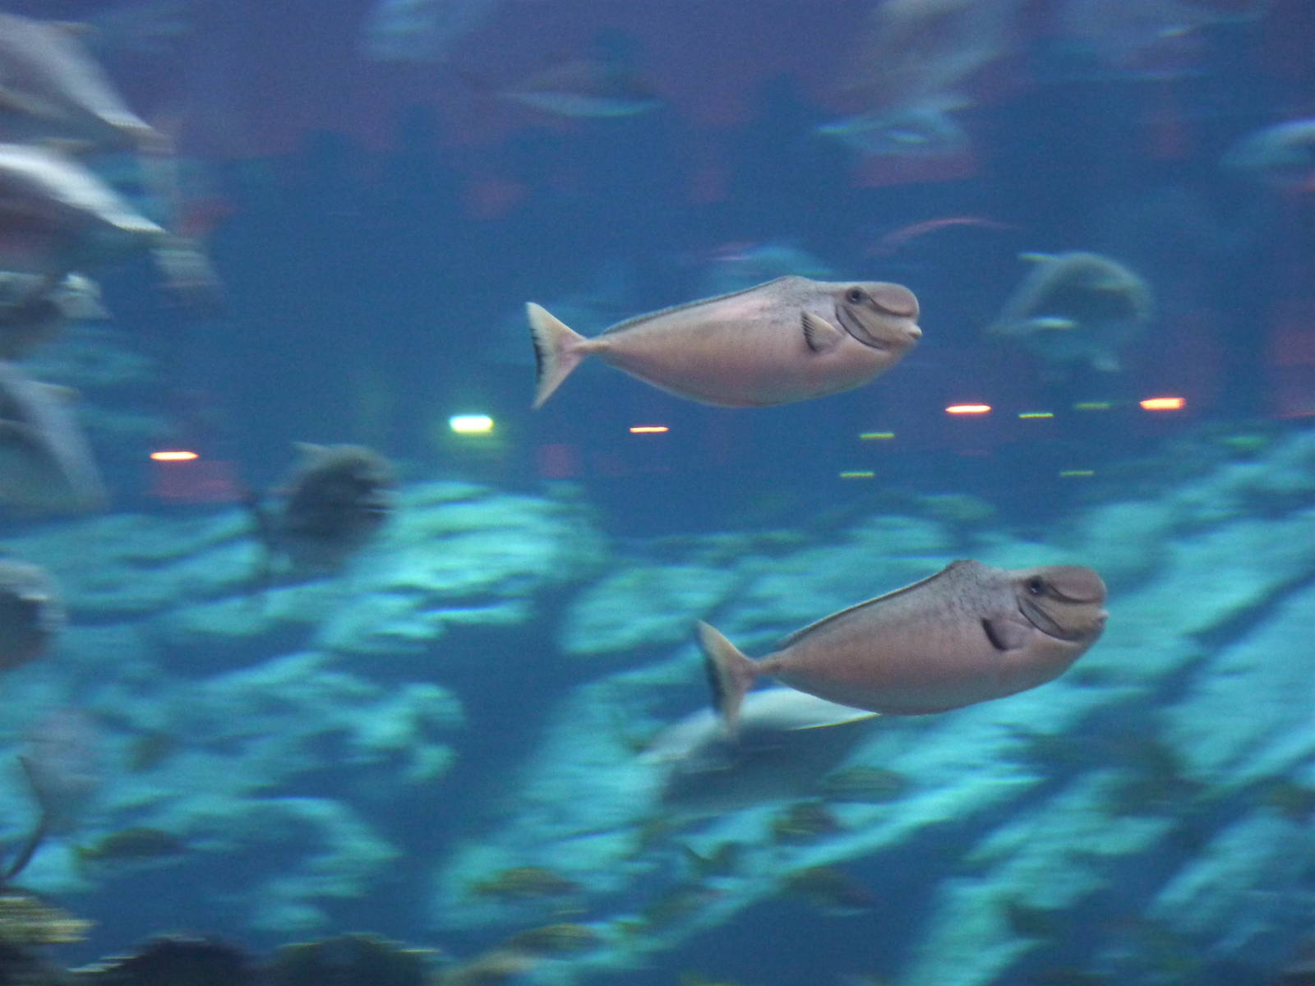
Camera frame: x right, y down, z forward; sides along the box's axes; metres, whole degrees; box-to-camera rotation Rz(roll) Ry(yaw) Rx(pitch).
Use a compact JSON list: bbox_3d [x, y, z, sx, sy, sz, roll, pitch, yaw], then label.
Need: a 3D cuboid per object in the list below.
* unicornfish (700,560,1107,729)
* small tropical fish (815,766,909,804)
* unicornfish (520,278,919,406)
[{"bbox_3d":[0.271,0.169,5.750,0.456,0.155,0.090,-11,3,-15],"label":"unicornfish"},{"bbox_3d":[0.365,0.515,9.200,0.167,0.065,0.034,0,0,0],"label":"small tropical fish"},{"bbox_3d":[0.078,-0.175,6.000,0.451,0.147,0.085,-3,0,-3],"label":"unicornfish"}]

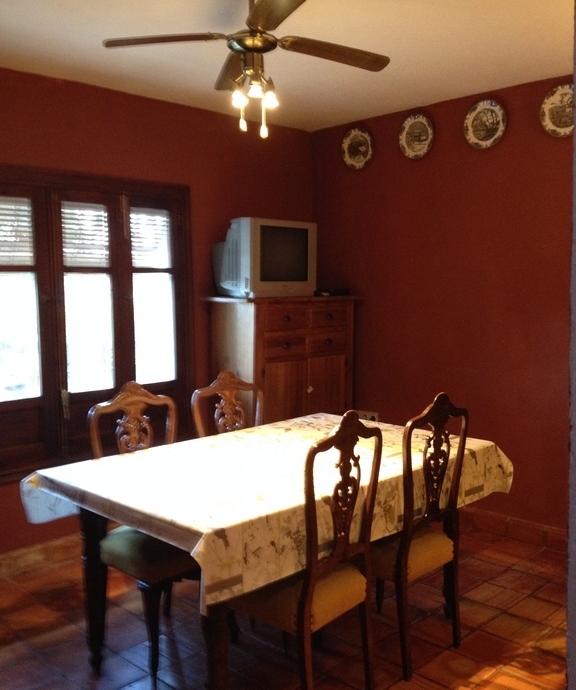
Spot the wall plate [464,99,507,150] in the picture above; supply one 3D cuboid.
[{"bbox_3d":[1.123,-1.250,4.407,0.030,0.275,0.275,-5,7,-42],"label":"wall plate"}]

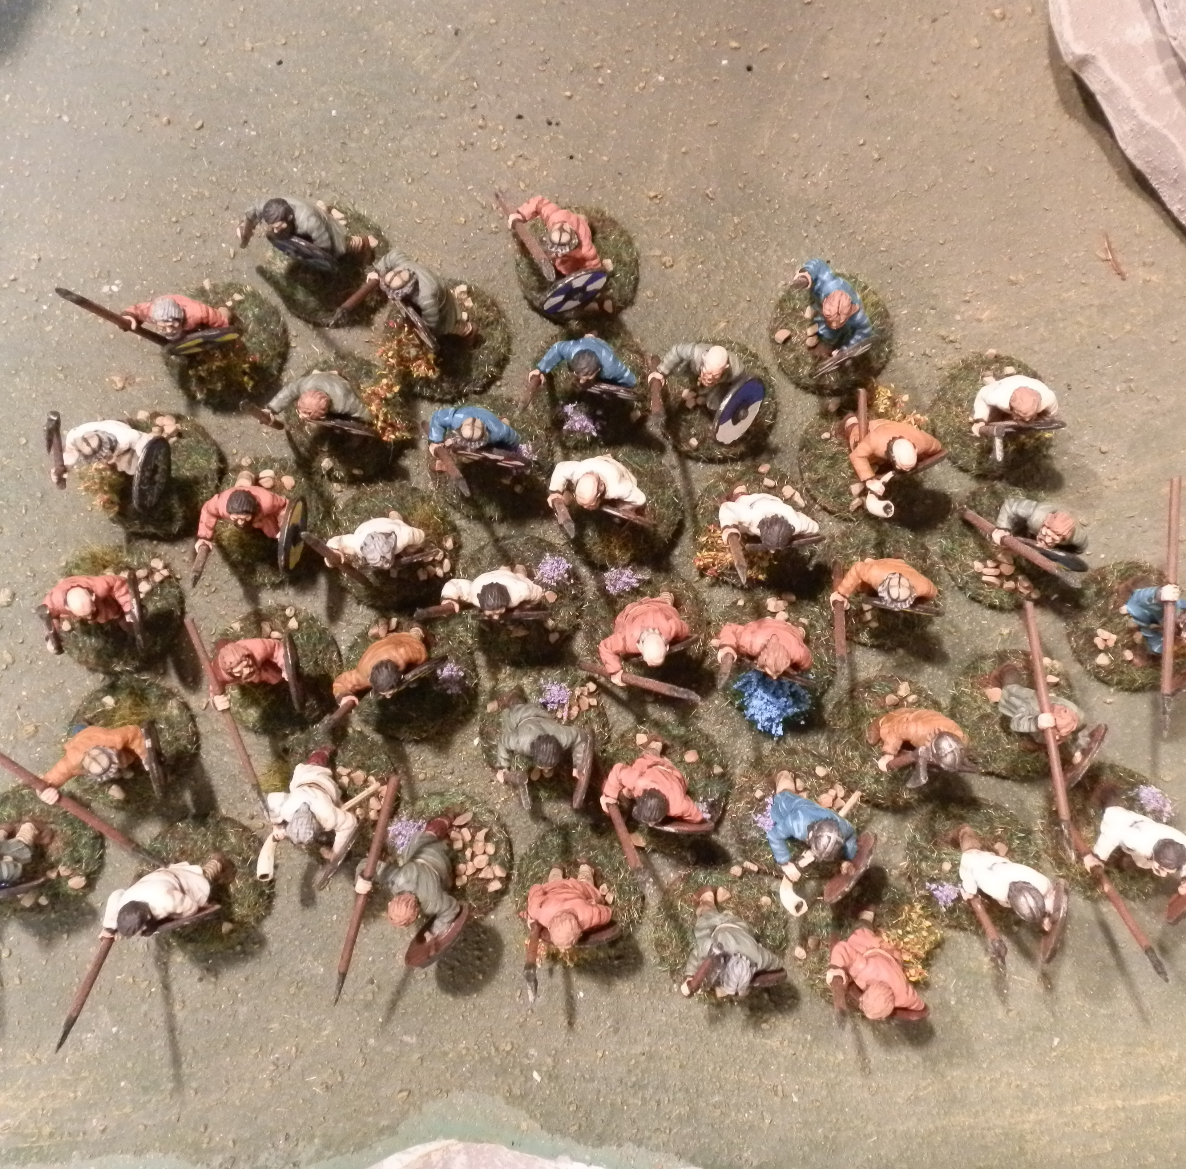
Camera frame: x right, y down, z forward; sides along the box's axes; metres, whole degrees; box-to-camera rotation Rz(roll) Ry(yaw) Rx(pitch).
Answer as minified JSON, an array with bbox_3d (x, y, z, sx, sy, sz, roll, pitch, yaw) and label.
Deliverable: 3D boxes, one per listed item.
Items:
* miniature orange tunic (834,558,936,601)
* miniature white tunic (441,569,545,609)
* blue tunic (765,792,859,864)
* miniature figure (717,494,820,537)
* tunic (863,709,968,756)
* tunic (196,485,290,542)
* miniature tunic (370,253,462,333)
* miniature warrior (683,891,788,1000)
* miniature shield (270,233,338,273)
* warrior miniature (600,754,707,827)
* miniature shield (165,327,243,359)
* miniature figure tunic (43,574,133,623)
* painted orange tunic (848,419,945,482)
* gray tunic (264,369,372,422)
[{"bbox_3d":[0.053,0.000,0.234,0.017,0.013,0.009,7,83,1],"label":"miniature orange tunic"},{"bbox_3d":[-0.018,0.002,0.234,0.018,0.013,0.009,-2,83,0],"label":"miniature white tunic"},{"bbox_3d":[0.041,0.045,0.235,0.016,0.015,0.011,0,89,1],"label":"blue tunic"},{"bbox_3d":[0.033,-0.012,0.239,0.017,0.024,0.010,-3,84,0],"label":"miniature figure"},{"bbox_3d":[0.058,0.027,0.230,0.017,0.013,0.010,7,83,1],"label":"tunic"},{"bbox_3d":[-0.066,-0.013,0.238,0.015,0.015,0.010,-2,89,1],"label":"tunic"},{"bbox_3d":[-0.033,-0.055,0.238,0.015,0.015,0.010,43,90,2],"label":"miniature tunic"},{"bbox_3d":[0.025,0.066,0.232,0.018,0.028,0.016,-5,84,-1],"label":"miniature warrior"},{"bbox_3d":[-0.055,-0.063,0.239,0.014,0.014,0.002,25,89,2],"label":"miniature shield"},{"bbox_3d":[0.011,0.038,0.231,0.019,0.029,0.015,11,83,1],"label":"warrior miniature"},{"bbox_3d":[-0.075,-0.047,0.244,0.015,0.015,0.003,-19,92,-2],"label":"miniature shield"},{"bbox_3d":[-0.093,0.003,0.236,0.016,0.015,0.009,-5,84,-1],"label":"miniature figure tunic"},{"bbox_3d":[0.057,-0.025,0.236,0.016,0.015,0.010,-9,89,1],"label":"painted orange tunic"},{"bbox_3d":[-0.052,-0.036,0.238,0.017,0.015,0.008,12,89,1],"label":"gray tunic"}]

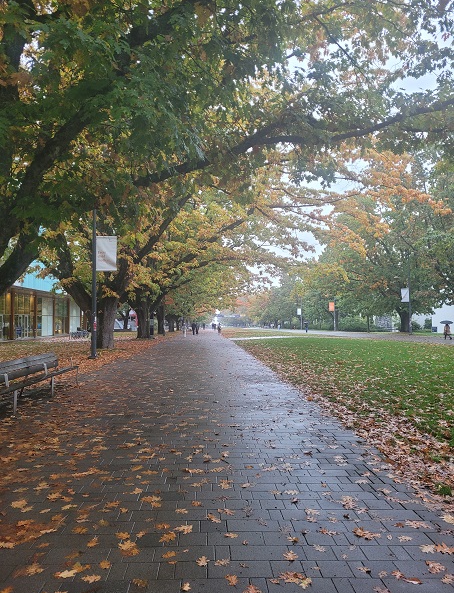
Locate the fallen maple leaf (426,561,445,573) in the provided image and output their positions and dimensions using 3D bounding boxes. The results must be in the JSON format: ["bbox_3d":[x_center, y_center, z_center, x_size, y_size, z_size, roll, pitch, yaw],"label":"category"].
[{"bbox_3d":[1.303,1.693,2.845,0.105,0.025,0.145,-1,-3,20],"label":"fallen maple leaf"}]

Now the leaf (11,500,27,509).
[{"bbox_3d":[-1.824,1.823,3.983,0.122,0.025,0.155,1,-4,-23],"label":"leaf"}]

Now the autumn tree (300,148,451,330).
[{"bbox_3d":[19.736,-7.393,60.000,19.000,23.000,17.000,0,-3,0],"label":"autumn tree"}]

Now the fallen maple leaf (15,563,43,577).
[{"bbox_3d":[-1.273,1.760,2.908,0.132,0.025,0.149,-2,-4,35],"label":"fallen maple leaf"}]

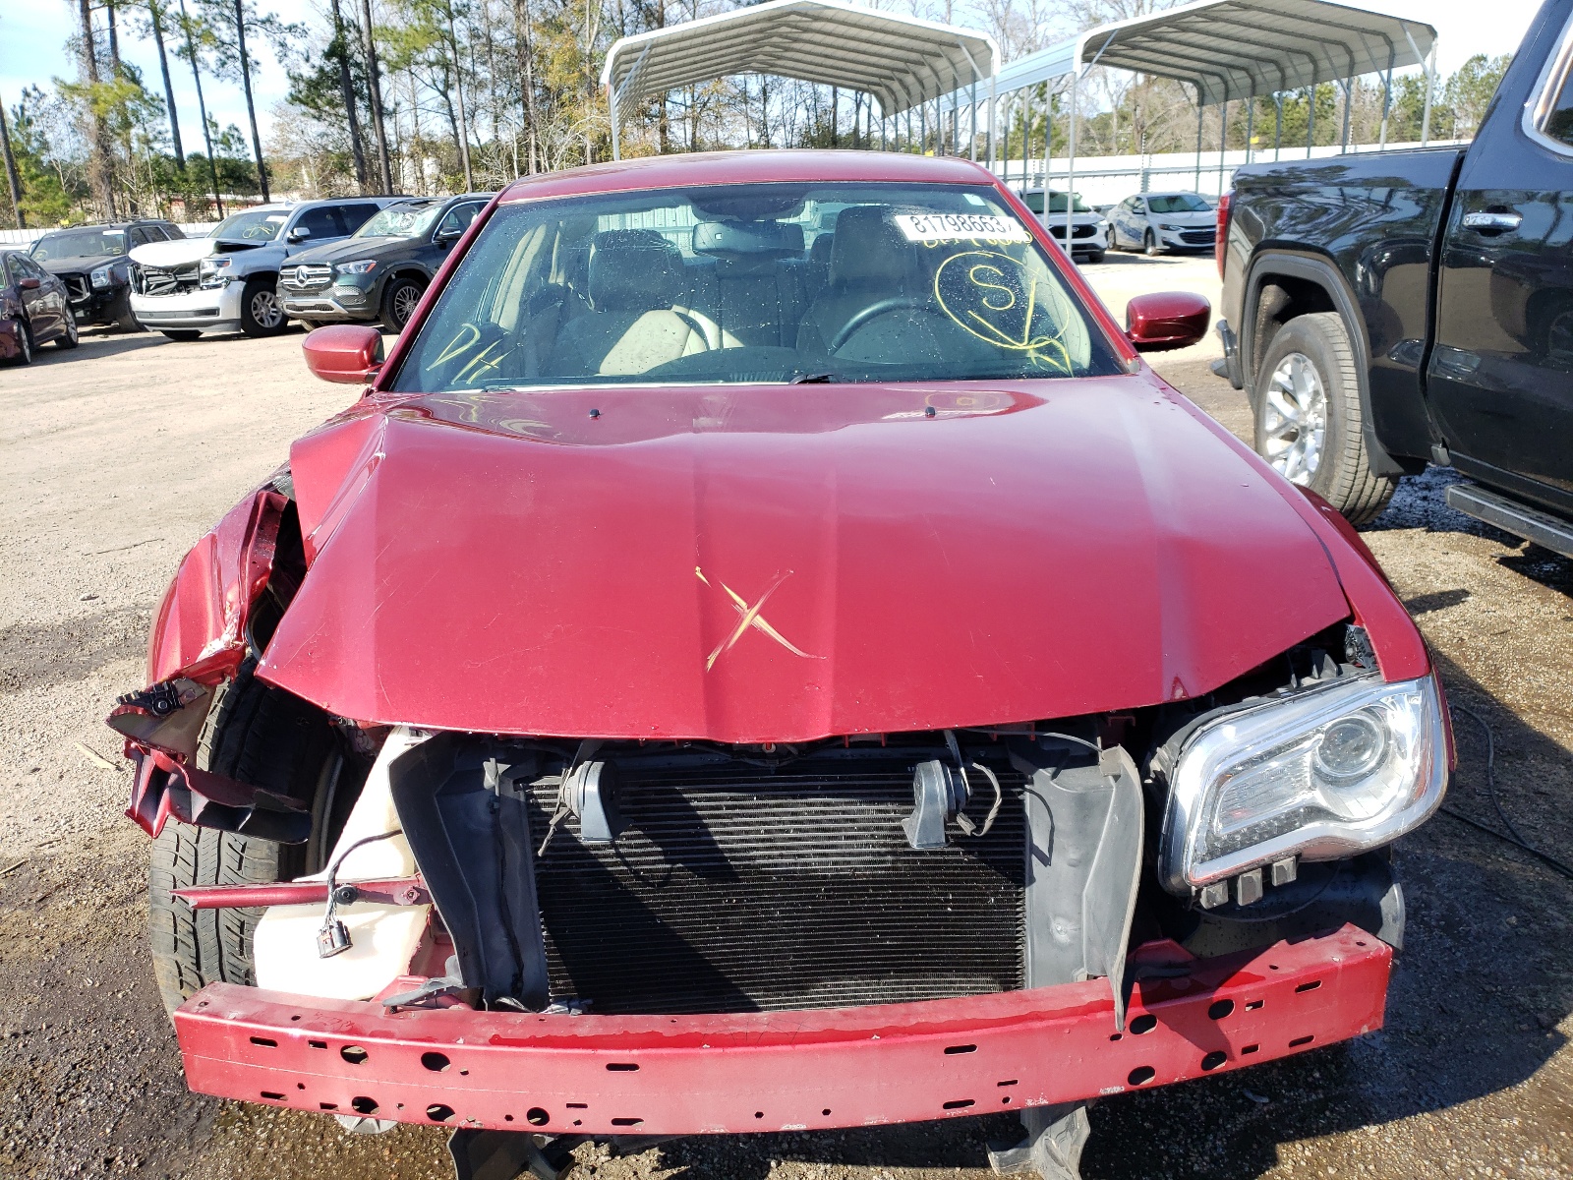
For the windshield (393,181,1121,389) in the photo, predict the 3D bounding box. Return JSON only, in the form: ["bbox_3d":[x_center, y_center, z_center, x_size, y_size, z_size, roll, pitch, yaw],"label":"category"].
[{"bbox_3d":[-0.070,-0.696,2.655,1.530,0.120,0.790,-2,49,-1],"label":"windshield"}]

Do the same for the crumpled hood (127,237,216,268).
[{"bbox_3d":[-8.613,-4.946,17.277,1.620,0.320,1.350,5,19,20],"label":"crumpled hood"}]

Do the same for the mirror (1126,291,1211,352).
[{"bbox_3d":[0.844,-0.604,2.686,0.210,0.135,0.140,-2,18,-1],"label":"mirror"}]

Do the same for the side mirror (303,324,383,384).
[{"bbox_3d":[-0.974,-0.524,2.652,0.210,0.135,0.140,-2,18,-1],"label":"side mirror"}]

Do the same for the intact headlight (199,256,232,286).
[{"bbox_3d":[-8.074,-4.499,16.662,0.430,0.350,0.380,5,19,20],"label":"intact headlight"}]

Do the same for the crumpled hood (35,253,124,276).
[{"bbox_3d":[-11.605,-5.212,18.993,1.480,0.220,1.280,-6,18,-12],"label":"crumpled hood"}]

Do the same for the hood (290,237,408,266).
[{"bbox_3d":[-5.804,-4.410,15.423,1.550,0.250,1.250,8,20,28],"label":"hood"}]

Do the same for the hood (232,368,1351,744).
[{"bbox_3d":[-0.041,-0.145,1.821,1.570,0.240,1.340,-2,18,-1],"label":"hood"}]

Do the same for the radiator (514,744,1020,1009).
[{"bbox_3d":[-0.005,0.382,1.565,0.680,0.430,0.060,-2,18,-1],"label":"radiator"}]

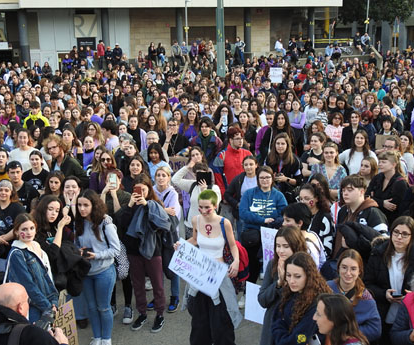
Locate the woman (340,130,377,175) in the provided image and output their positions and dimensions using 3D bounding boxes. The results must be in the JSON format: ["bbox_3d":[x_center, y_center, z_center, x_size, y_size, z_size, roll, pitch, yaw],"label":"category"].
[{"bbox_3d":[2.232,0.185,9.291,0.550,1.640,0.320,1,14,8],"label":"woman"}]

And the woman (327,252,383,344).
[{"bbox_3d":[0.963,1.303,4.258,0.430,1.660,0.310,7,16,27],"label":"woman"}]

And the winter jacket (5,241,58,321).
[{"bbox_3d":[-1.415,0.869,5.074,0.330,0.630,0.420,11,19,38],"label":"winter jacket"}]

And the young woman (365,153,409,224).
[{"bbox_3d":[1.997,0.614,7.057,0.470,1.680,0.330,12,20,40],"label":"young woman"}]

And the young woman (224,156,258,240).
[{"bbox_3d":[0.484,0.521,7.518,0.480,1.640,0.320,-1,15,0],"label":"young woman"}]

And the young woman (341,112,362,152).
[{"bbox_3d":[2.632,-0.273,11.293,0.470,1.650,0.300,1,14,8],"label":"young woman"}]

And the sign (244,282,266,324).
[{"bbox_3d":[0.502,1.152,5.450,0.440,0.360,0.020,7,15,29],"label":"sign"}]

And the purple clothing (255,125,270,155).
[{"bbox_3d":[1.021,-0.502,10.450,0.460,0.640,0.300,0,14,5],"label":"purple clothing"}]

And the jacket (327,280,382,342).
[{"bbox_3d":[0.961,0.988,4.123,0.430,0.570,0.280,7,16,27],"label":"jacket"}]

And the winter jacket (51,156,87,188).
[{"bbox_3d":[-1.692,0.087,7.800,0.470,0.650,0.370,11,18,41],"label":"winter jacket"}]

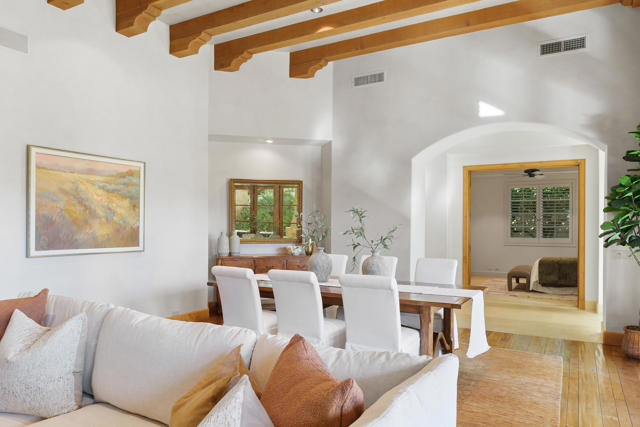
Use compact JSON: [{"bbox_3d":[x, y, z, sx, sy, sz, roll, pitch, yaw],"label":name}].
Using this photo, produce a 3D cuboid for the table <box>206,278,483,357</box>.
[{"bbox_3d":[0.230,1.106,4.504,2.580,0.760,1.120,0,-1,29],"label":"table"}]

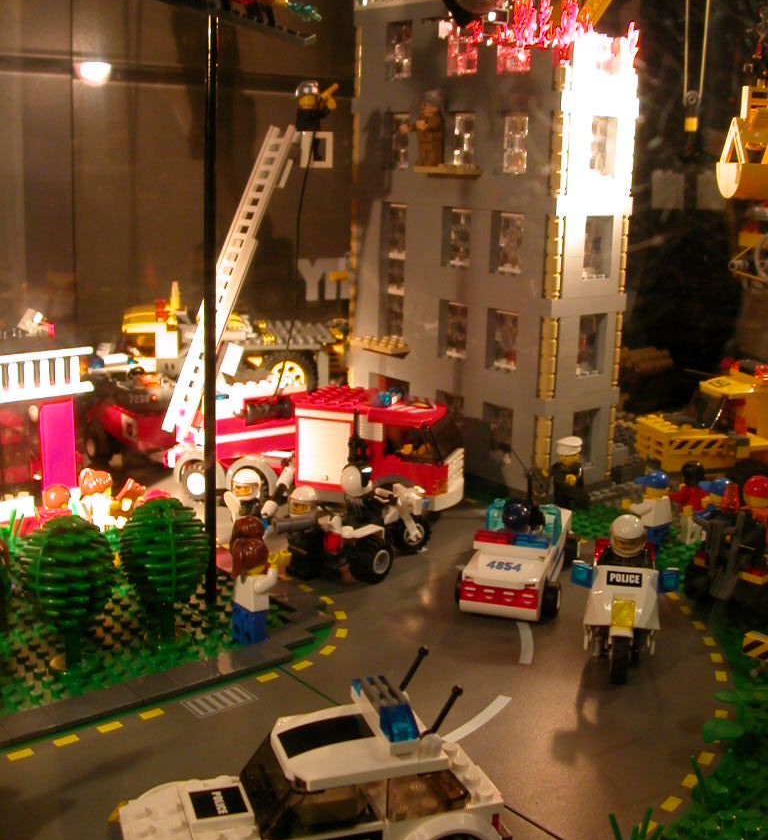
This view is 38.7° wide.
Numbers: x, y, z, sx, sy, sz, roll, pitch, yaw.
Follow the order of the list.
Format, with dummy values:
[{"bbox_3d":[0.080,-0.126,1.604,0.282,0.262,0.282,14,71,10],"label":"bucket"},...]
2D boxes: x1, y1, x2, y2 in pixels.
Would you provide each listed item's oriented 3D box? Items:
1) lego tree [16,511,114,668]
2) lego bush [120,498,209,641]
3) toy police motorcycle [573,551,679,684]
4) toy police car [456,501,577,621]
[{"bbox_3d":[-0.115,0.067,0.401,0.036,0.061,0.036,2,13,0],"label":"lego tree"},{"bbox_3d":[-0.085,0.061,0.428,0.036,0.061,0.036,2,13,0],"label":"lego bush"},{"bbox_3d":[0.093,0.073,0.433,0.041,0.043,0.063,4,13,8],"label":"toy police motorcycle"},{"bbox_3d":[0.064,0.057,0.504,0.045,0.040,0.104,6,14,16],"label":"toy police car"}]

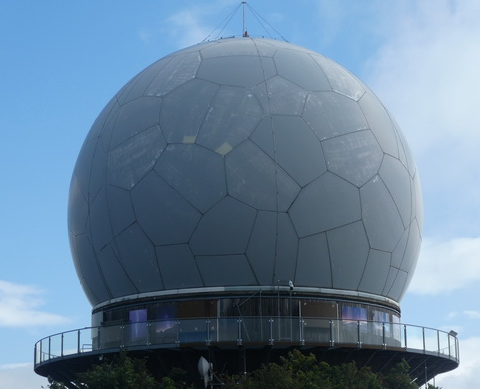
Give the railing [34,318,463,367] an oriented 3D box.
[{"bbox_3d":[0.342,8.232,73.233,20.987,1.150,20.987,-1,-13,0],"label":"railing"}]

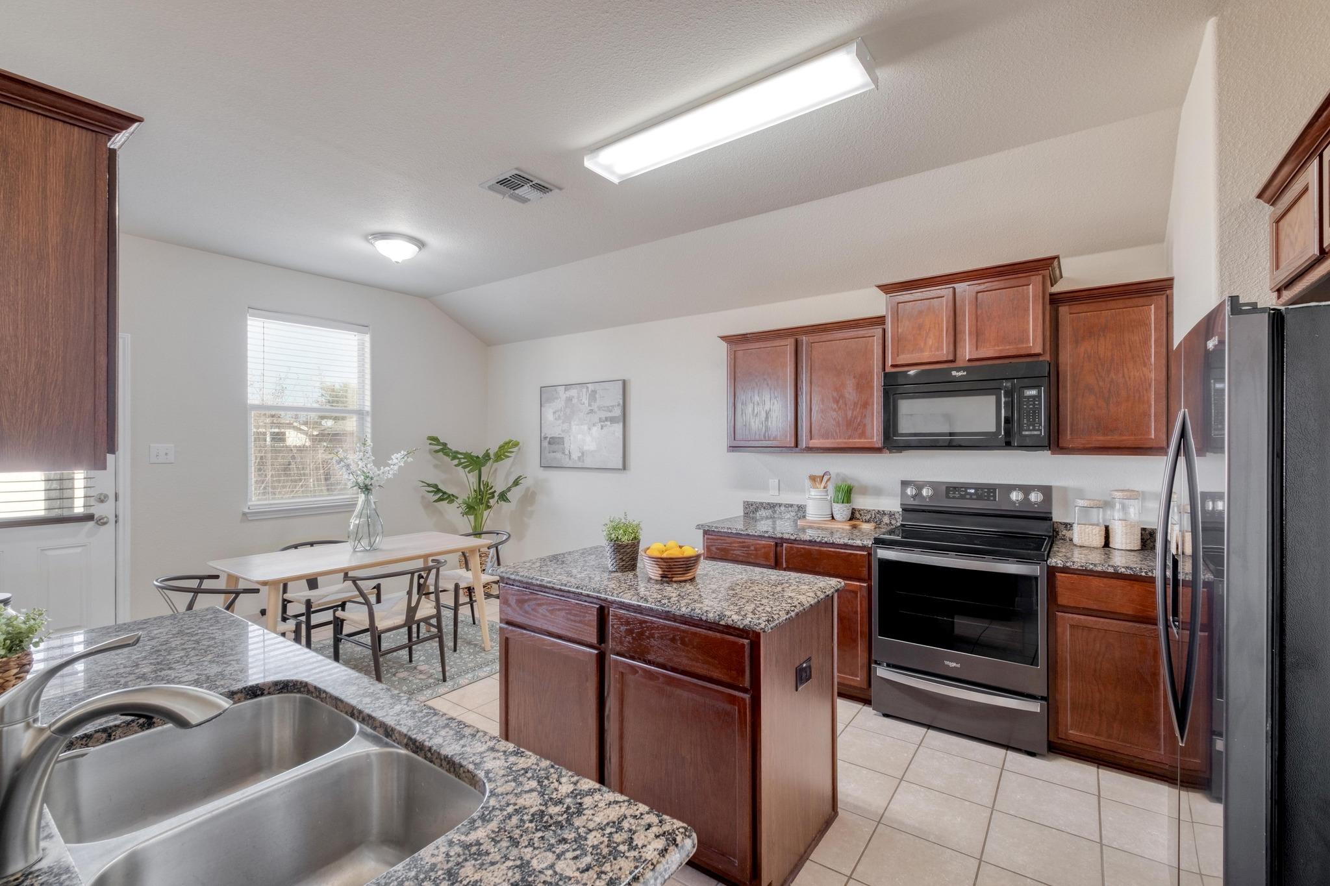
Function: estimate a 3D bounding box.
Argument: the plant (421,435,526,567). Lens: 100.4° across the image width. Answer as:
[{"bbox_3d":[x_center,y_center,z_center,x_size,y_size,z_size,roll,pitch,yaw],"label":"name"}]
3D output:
[{"bbox_3d":[-1.787,0.673,5.217,0.780,1.501,0.780,0,0,35],"label":"plant"}]

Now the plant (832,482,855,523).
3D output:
[{"bbox_3d":[1.146,0.381,3.570,0.132,0.250,0.132,0,0,35],"label":"plant"}]

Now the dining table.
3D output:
[{"bbox_3d":[-1.880,1.055,3.472,0.830,0.738,1.380,0,0,35],"label":"dining table"}]

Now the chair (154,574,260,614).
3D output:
[{"bbox_3d":[-2.334,1.070,2.933,0.530,0.730,0.520,0,0,36],"label":"chair"}]

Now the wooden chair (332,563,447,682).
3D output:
[{"bbox_3d":[-1.604,1.073,3.294,0.520,0.725,0.530,0,0,36],"label":"wooden chair"}]

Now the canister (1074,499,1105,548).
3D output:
[{"bbox_3d":[2.166,0.408,2.834,0.128,0.237,0.128,0,0,35],"label":"canister"}]

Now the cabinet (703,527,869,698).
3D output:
[{"bbox_3d":[0.852,0.997,3.493,1.065,0.877,0.620,0,0,36],"label":"cabinet"}]

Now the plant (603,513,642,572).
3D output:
[{"bbox_3d":[-0.175,0.404,2.289,0.156,0.237,0.156,0,0,0],"label":"plant"}]

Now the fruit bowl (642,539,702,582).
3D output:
[{"bbox_3d":[0.026,0.459,2.178,0.237,0.125,0.237,0,0,0],"label":"fruit bowl"}]

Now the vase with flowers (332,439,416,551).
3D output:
[{"bbox_3d":[-1.885,0.335,3.580,0.450,0.700,0.450,0,0,36],"label":"vase with flowers"}]

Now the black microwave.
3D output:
[{"bbox_3d":[1.651,-0.173,3.036,0.760,0.437,0.425,0,0,36],"label":"black microwave"}]

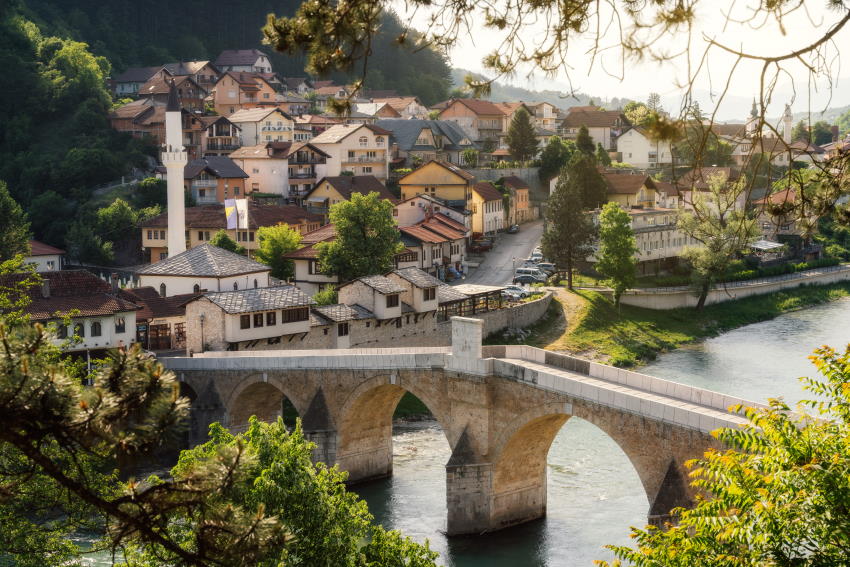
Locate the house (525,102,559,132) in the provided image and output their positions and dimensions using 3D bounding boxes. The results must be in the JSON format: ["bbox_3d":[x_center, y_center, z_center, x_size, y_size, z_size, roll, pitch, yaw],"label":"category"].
[{"bbox_3d":[27.374,-38.346,300.000,7.000,7.300,7.500,-3,6,-23],"label":"house"}]

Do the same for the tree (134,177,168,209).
[{"bbox_3d":[-45.699,-15.038,217.000,5.700,5.800,5.700,-2,6,-12],"label":"tree"}]

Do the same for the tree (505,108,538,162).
[{"bbox_3d":[19.170,-29.400,258.000,6.600,10.800,6.400,0,7,0],"label":"tree"}]

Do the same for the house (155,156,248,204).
[{"bbox_3d":[-39.150,-18.070,229.000,14.800,8.600,10.000,-1,7,-8],"label":"house"}]

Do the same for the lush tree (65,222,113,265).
[{"bbox_3d":[-48.710,-5.860,188.000,6.400,6.500,6.000,0,7,0],"label":"lush tree"}]

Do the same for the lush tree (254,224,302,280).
[{"bbox_3d":[-17.372,-3.320,154.000,5.600,7.400,5.600,0,5,0],"label":"lush tree"}]

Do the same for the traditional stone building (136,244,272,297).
[{"bbox_3d":[-25.690,-0.760,152.000,10.700,8.200,10.700,5,8,36],"label":"traditional stone building"}]

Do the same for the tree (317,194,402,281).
[{"bbox_3d":[-7.515,-4.819,149.000,9.600,11.000,9.400,0,5,0],"label":"tree"}]

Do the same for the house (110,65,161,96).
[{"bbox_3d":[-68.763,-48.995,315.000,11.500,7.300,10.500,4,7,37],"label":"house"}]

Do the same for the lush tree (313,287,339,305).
[{"bbox_3d":[-11.109,1.563,145.000,3.200,3.600,3.200,-1,6,-4],"label":"lush tree"}]

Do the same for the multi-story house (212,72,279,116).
[{"bbox_3d":[-39.172,-41.257,285.000,11.000,10.300,10.500,-4,7,-38],"label":"multi-story house"}]

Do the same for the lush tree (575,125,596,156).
[{"bbox_3d":[31.612,-27.489,255.000,4.300,7.800,4.300,0,5,0],"label":"lush tree"}]

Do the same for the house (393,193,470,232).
[{"bbox_3d":[1.180,-9.940,205.000,11.300,8.000,6.500,2,7,14],"label":"house"}]

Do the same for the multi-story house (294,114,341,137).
[{"bbox_3d":[-23.617,-34.373,288.000,9.500,6.500,8.500,-2,5,-18],"label":"multi-story house"}]

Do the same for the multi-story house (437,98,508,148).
[{"bbox_3d":[10.130,-34.540,283.000,10.500,11.200,10.500,6,9,40],"label":"multi-story house"}]

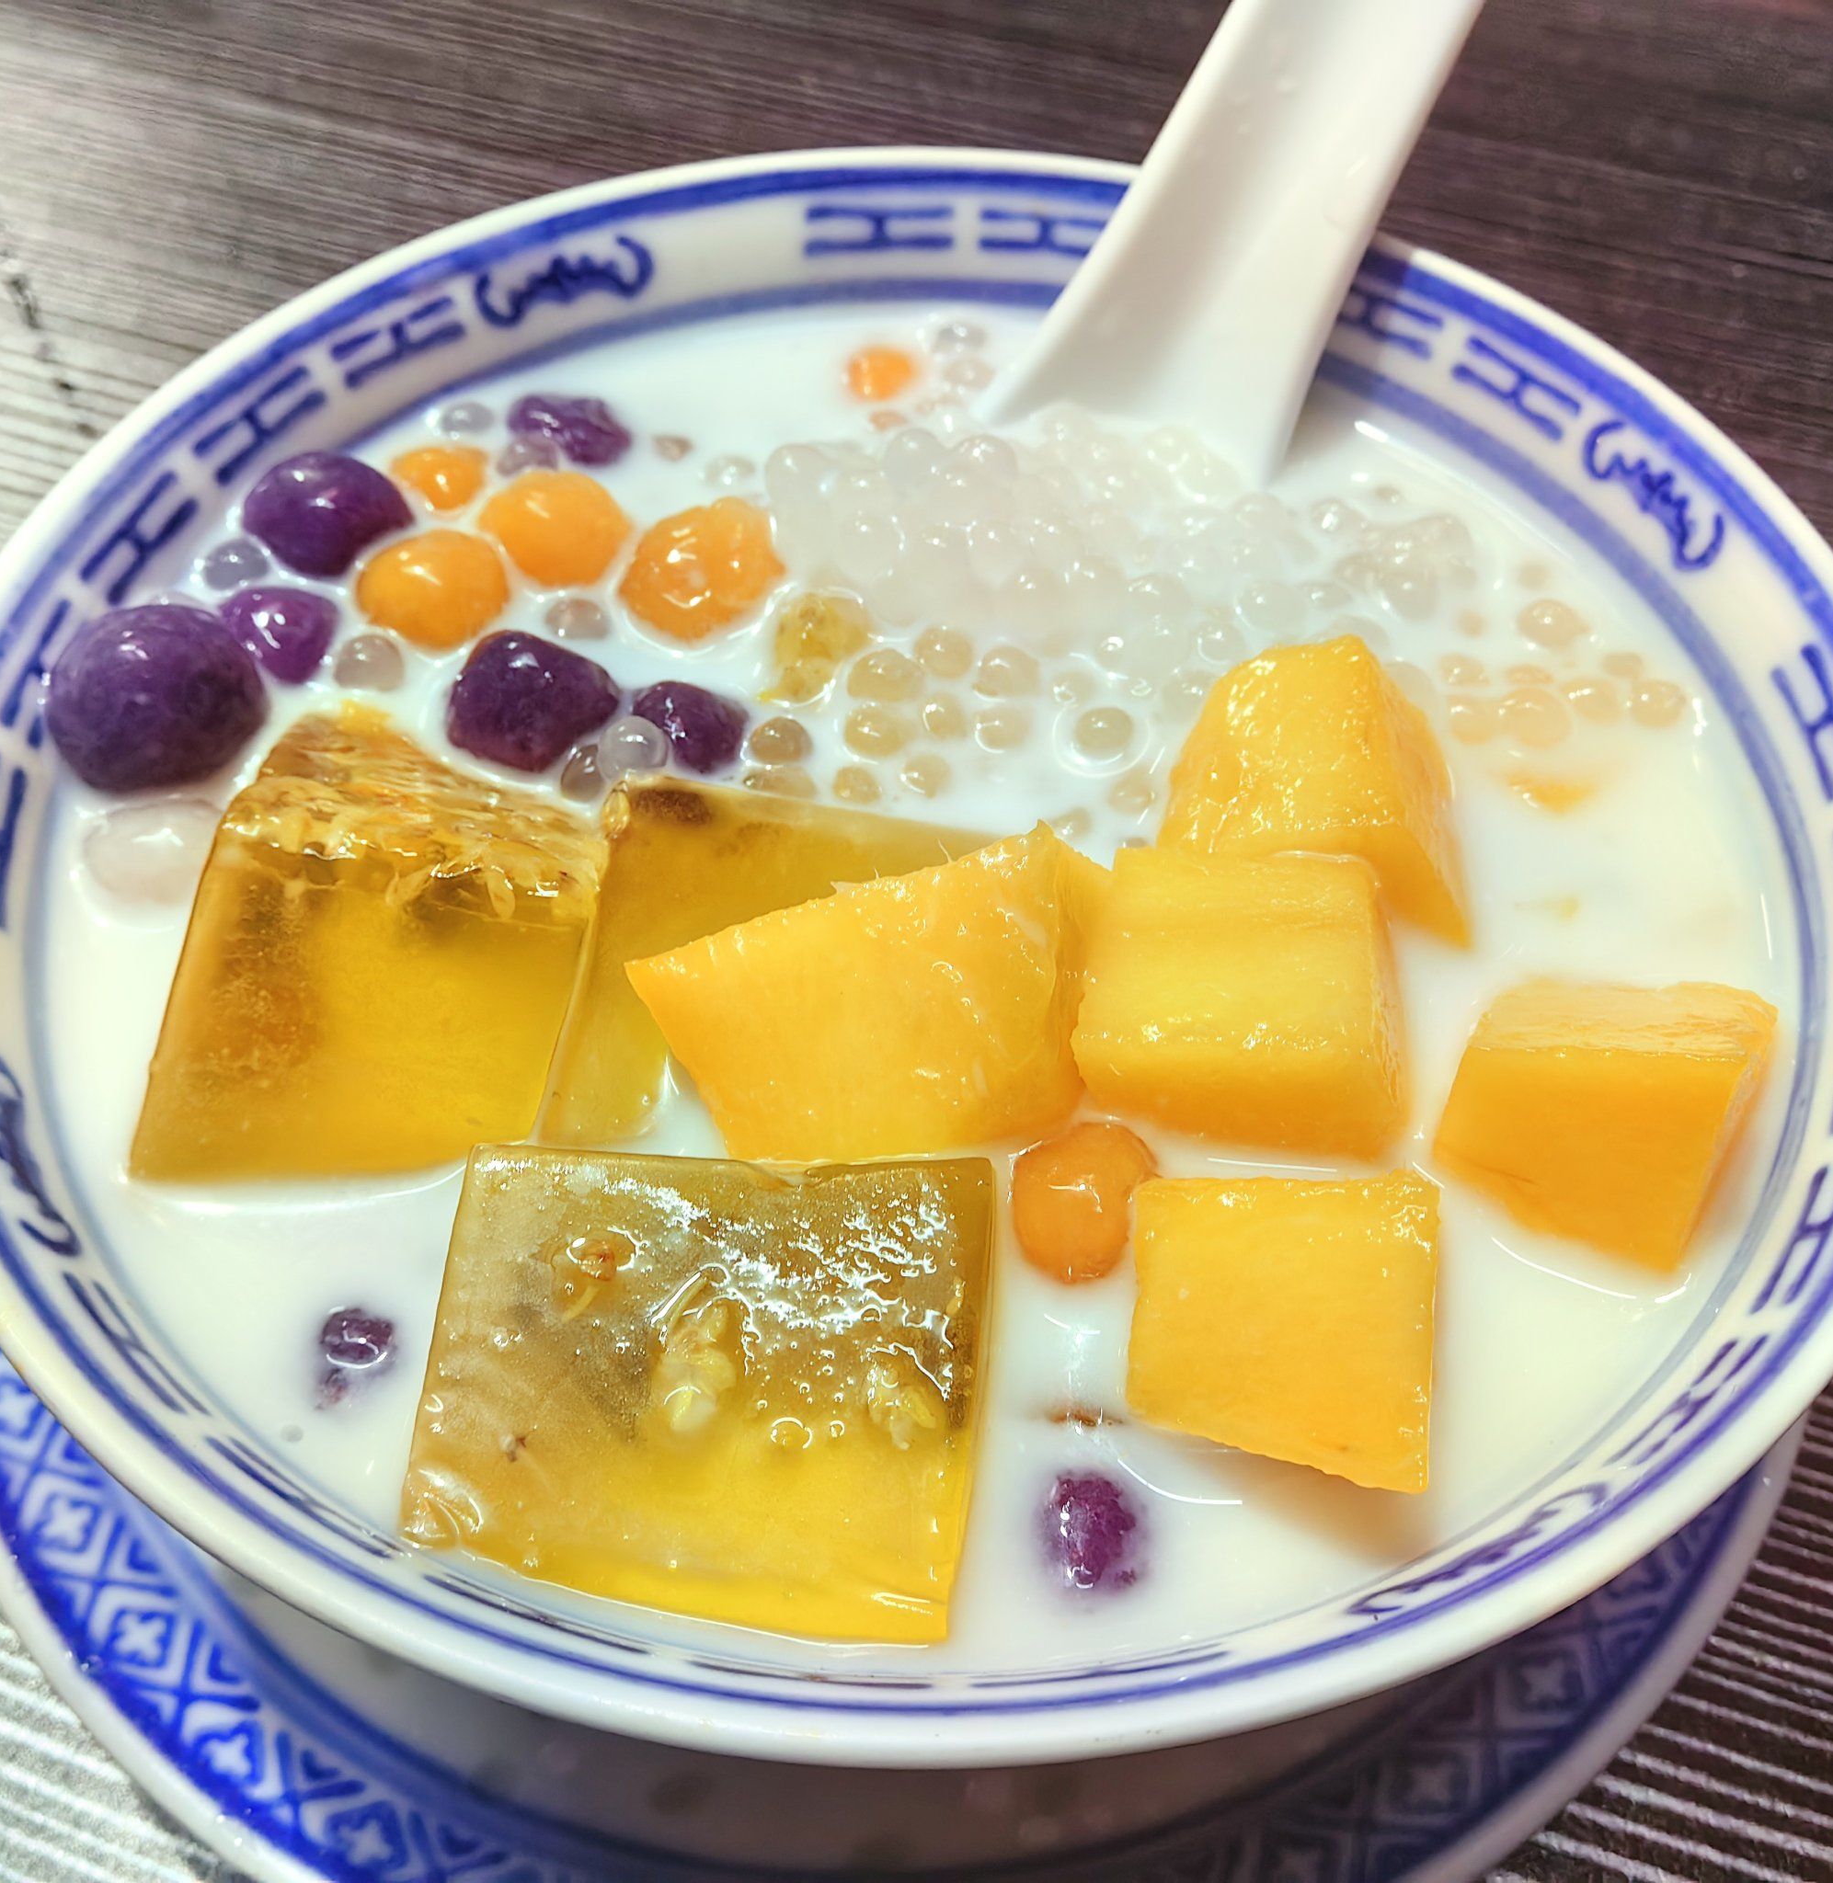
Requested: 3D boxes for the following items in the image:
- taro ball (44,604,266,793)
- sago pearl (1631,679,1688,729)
[{"bbox_3d":[-0.059,-0.019,0.152,0.016,0.014,0.016,0,53,0],"label":"taro ball"},{"bbox_3d":[0.059,-0.019,0.155,0.005,0.005,0.005,1,53,0],"label":"sago pearl"}]

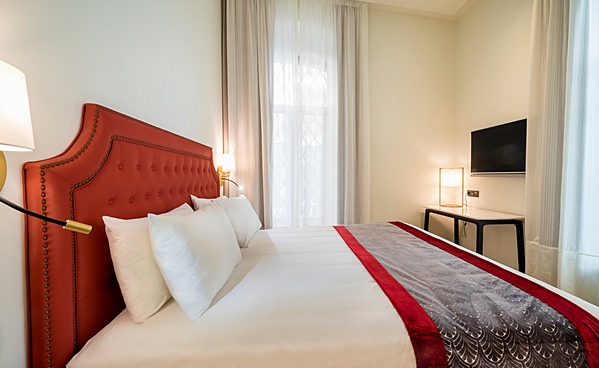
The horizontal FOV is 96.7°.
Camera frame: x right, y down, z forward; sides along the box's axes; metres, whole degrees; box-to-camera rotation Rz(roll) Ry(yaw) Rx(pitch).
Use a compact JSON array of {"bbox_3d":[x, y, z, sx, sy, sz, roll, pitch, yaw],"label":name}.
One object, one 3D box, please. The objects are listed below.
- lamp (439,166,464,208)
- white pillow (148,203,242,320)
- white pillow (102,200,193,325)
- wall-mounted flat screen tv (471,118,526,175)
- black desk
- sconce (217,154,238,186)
[{"bbox_3d":[2.064,0.048,3.620,0.285,0.520,0.285,0,2,-2],"label":"lamp"},{"bbox_3d":[-0.465,0.308,1.341,0.160,0.440,0.680,-21,3,4],"label":"white pillow"},{"bbox_3d":[-0.649,0.311,1.315,0.150,0.430,0.670,-13,2,0],"label":"white pillow"},{"bbox_3d":[2.282,-0.389,3.087,0.060,0.550,0.830,0,2,1],"label":"wall-mounted flat screen tv"},{"bbox_3d":[2.006,0.700,3.145,0.610,0.750,1.090,0,2,-2],"label":"black desk"},{"bbox_3d":[-0.721,-0.146,2.674,0.210,0.345,0.150,0,2,-2],"label":"sconce"}]

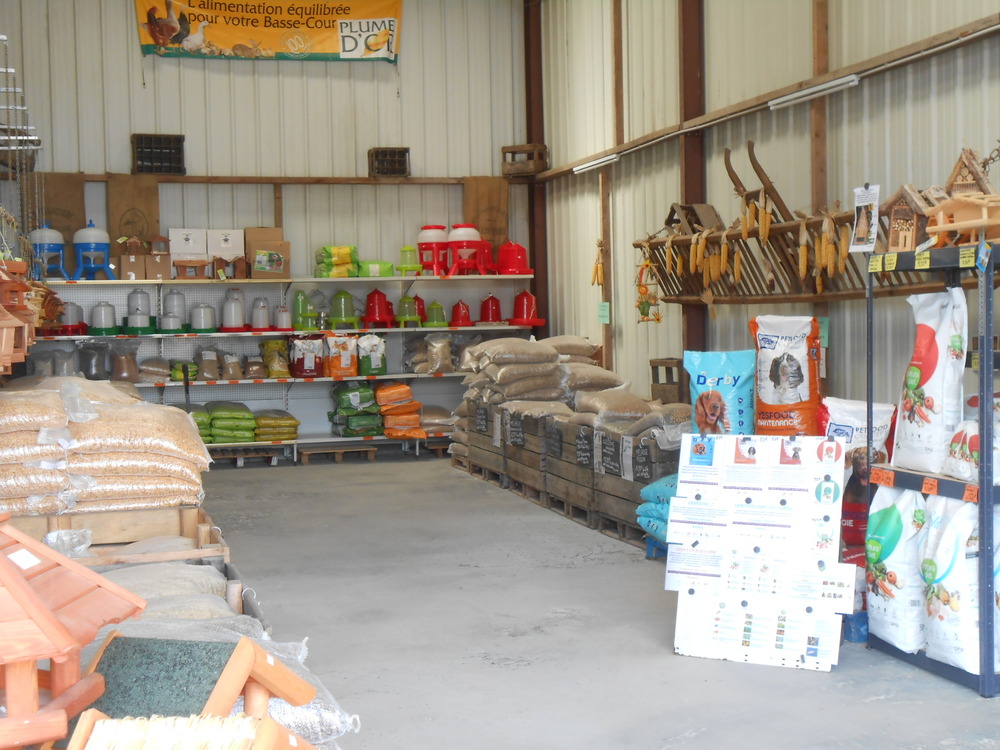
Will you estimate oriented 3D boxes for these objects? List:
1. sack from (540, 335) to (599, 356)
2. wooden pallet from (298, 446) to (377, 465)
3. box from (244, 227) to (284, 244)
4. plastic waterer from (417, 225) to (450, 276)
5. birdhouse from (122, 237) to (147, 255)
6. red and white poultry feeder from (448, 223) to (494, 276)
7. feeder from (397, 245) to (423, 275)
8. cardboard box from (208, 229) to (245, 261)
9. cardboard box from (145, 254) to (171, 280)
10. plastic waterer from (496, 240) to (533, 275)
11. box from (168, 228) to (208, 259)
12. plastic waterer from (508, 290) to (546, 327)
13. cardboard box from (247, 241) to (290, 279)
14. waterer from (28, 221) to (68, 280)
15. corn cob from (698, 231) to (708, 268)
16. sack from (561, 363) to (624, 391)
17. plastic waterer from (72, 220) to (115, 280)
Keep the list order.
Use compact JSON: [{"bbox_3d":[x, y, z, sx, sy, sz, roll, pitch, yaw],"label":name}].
[{"bbox_3d":[0.631,-0.271,13.226,0.660,0.190,0.450,-2,2,-17],"label":"sack"},{"bbox_3d":[-1.750,0.846,15.217,0.800,0.135,0.610,-2,3,-14],"label":"wooden pallet"},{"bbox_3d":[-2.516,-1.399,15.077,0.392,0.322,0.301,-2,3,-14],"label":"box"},{"bbox_3d":[-0.721,-1.363,15.581,0.396,0.557,0.370,-2,2,-17],"label":"plastic waterer"},{"bbox_3d":[-3.760,-1.324,14.579,0.184,0.190,0.170,-2,2,-17],"label":"birdhouse"},{"bbox_3d":[-0.344,-1.357,15.376,0.422,0.563,0.422,-2,3,-14],"label":"red and white poultry feeder"},{"bbox_3d":[-0.969,-1.222,15.170,0.281,0.347,0.281,-2,3,-14],"label":"feeder"},{"bbox_3d":[-2.916,-1.396,15.000,0.380,0.262,0.280,-2,2,-17],"label":"cardboard box"},{"bbox_3d":[-3.548,-1.106,14.670,0.244,0.251,0.270,-2,2,-17],"label":"cardboard box"},{"bbox_3d":[0.184,-1.302,15.821,0.402,0.379,0.402,-2,2,-17],"label":"plastic waterer"},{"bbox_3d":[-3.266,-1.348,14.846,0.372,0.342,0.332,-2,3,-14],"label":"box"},{"bbox_3d":[0.297,-0.744,15.840,0.447,0.397,0.447,-1,2,0],"label":"plastic waterer"},{"bbox_3d":[-2.410,-1.193,14.823,0.397,0.387,0.342,-2,3,-14],"label":"cardboard box"},{"bbox_3d":[-4.603,-1.264,14.430,0.447,0.600,0.430,-2,2,-17],"label":"waterer"},{"bbox_3d":[1.483,-0.918,10.350,0.047,0.251,0.047,8,0,-15],"label":"corn cob"},{"bbox_3d":[0.786,0.015,12.715,0.623,0.221,0.432,-2,3,-14],"label":"sack"},{"bbox_3d":[-4.173,-1.283,14.557,0.420,0.621,0.430,-2,2,-17],"label":"plastic waterer"}]

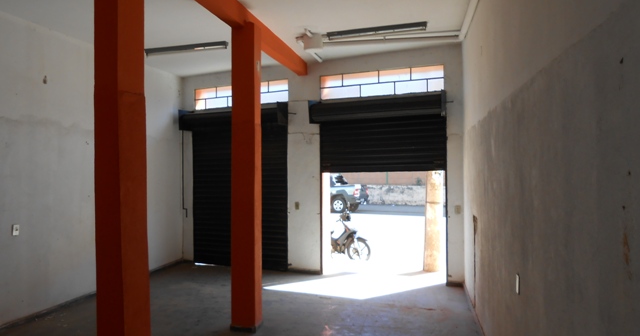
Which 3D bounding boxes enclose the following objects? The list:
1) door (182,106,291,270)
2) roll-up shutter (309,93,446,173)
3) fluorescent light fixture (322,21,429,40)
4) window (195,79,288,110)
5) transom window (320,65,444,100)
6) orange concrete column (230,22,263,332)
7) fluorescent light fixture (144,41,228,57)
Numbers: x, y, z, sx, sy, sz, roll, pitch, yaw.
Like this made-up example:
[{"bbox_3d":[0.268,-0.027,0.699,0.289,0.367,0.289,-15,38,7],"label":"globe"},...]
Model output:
[{"bbox_3d":[-1.488,0.338,8.243,2.010,2.747,0.371,-1,0,25],"label":"door"},{"bbox_3d":[0.832,-0.498,7.153,2.020,1.122,0.371,-1,0,25],"label":"roll-up shutter"},{"bbox_3d":[0.704,-1.690,5.991,1.260,0.085,0.100,-1,0,20],"label":"fluorescent light fixture"},{"bbox_3d":[-1.398,-1.265,8.411,1.960,0.376,0.082,-1,0,25],"label":"window"},{"bbox_3d":[0.913,-1.285,7.323,1.957,0.371,0.082,-1,0,25],"label":"transom window"},{"bbox_3d":[-0.777,0.103,5.085,0.251,3.176,0.256,0,0,12],"label":"orange concrete column"},{"bbox_3d":[-1.878,-1.667,6.784,1.290,0.085,0.100,-1,0,20],"label":"fluorescent light fixture"}]

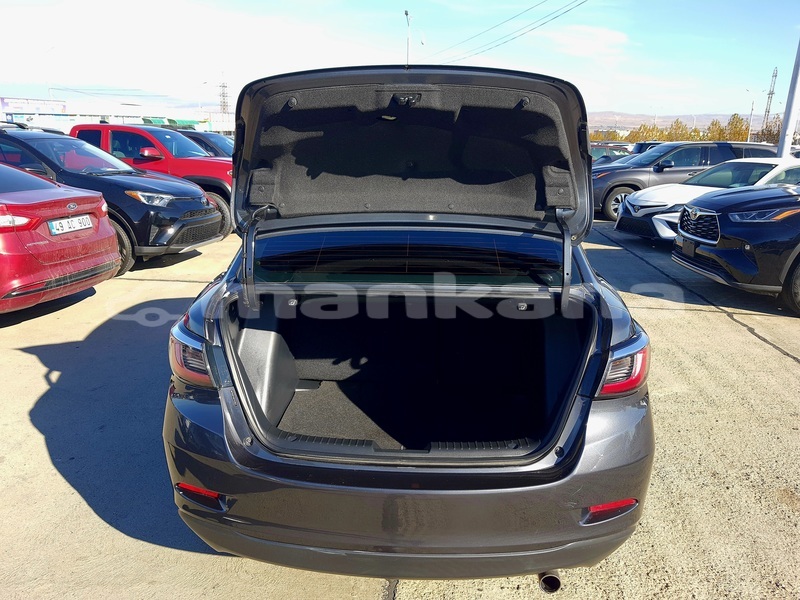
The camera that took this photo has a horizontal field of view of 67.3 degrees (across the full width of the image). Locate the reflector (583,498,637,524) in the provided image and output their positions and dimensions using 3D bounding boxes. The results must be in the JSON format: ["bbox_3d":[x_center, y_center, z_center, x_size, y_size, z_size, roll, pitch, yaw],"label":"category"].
[{"bbox_3d":[0.691,0.695,1.995,0.195,0.053,0.055,-5,17,-16],"label":"reflector"}]

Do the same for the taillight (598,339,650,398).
[{"bbox_3d":[0.728,0.202,2.037,0.195,0.170,0.210,-1,16,-6],"label":"taillight"}]

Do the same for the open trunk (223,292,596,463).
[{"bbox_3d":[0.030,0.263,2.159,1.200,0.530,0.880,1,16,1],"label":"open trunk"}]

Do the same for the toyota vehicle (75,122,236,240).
[{"bbox_3d":[-4.643,-2.285,10.780,5.050,1.790,1.880,3,16,8],"label":"toyota vehicle"}]

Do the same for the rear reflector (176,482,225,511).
[{"bbox_3d":[-0.689,0.666,2.068,0.190,0.053,0.055,7,18,22],"label":"rear reflector"}]

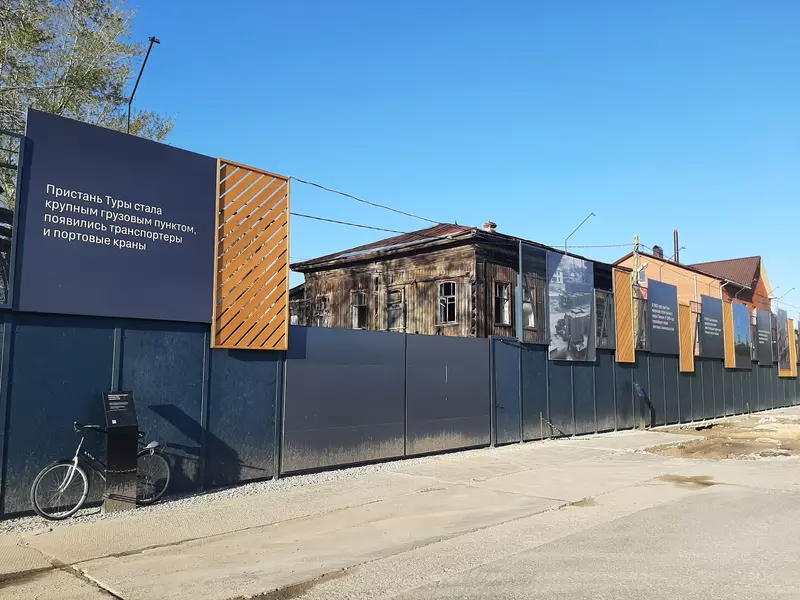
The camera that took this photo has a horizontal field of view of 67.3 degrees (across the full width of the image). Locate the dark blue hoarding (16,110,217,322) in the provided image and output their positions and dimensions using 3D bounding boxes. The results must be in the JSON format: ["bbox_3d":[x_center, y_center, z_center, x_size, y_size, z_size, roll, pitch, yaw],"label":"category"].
[{"bbox_3d":[-3.661,-0.982,8.039,0.100,2.463,2.473,-6,-9,44],"label":"dark blue hoarding"}]

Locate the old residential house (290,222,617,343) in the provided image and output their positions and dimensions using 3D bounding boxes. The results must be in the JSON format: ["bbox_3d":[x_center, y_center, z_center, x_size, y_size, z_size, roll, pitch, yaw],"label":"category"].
[{"bbox_3d":[3.084,0.806,28.128,10.831,8.349,12.173,-6,-9,44],"label":"old residential house"}]

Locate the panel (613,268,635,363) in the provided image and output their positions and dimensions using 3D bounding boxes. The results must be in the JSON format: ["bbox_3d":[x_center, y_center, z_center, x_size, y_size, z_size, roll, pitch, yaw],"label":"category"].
[{"bbox_3d":[6.877,0.496,18.576,0.120,2.837,1.347,-6,-9,44],"label":"panel"}]

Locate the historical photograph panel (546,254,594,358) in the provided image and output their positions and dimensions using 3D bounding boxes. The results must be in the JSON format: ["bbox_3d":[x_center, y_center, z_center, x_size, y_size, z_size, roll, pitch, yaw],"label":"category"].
[{"bbox_3d":[4.640,0.238,16.321,0.100,2.812,2.504,-6,-9,44],"label":"historical photograph panel"}]

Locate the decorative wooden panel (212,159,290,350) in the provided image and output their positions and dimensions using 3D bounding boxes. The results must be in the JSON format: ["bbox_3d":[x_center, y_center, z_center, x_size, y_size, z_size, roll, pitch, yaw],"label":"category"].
[{"bbox_3d":[-2.312,-0.652,9.385,0.120,2.838,1.292,-6,-9,44],"label":"decorative wooden panel"}]

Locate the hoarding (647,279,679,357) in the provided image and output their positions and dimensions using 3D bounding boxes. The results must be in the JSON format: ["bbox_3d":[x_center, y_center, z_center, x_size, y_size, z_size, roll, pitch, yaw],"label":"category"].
[{"bbox_3d":[9.116,0.630,20.816,0.100,2.412,2.539,-6,-9,44],"label":"hoarding"}]

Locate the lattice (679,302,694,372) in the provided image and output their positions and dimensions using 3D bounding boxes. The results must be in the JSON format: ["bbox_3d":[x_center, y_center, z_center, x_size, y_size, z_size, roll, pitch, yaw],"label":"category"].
[{"bbox_3d":[10.516,1.417,22.164,0.120,2.460,1.260,-6,-9,44],"label":"lattice"}]

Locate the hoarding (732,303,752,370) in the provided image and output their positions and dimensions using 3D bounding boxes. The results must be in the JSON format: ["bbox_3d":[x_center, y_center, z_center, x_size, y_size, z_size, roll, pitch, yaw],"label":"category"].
[{"bbox_3d":[15.369,1.654,27.044,0.100,2.819,2.301,-6,-9,44],"label":"hoarding"}]

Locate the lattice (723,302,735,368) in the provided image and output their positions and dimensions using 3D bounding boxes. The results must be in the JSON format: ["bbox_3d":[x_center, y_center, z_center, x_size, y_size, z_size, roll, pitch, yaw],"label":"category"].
[{"bbox_3d":[14.052,1.492,25.741,0.120,2.823,1.277,-6,-9,44],"label":"lattice"}]

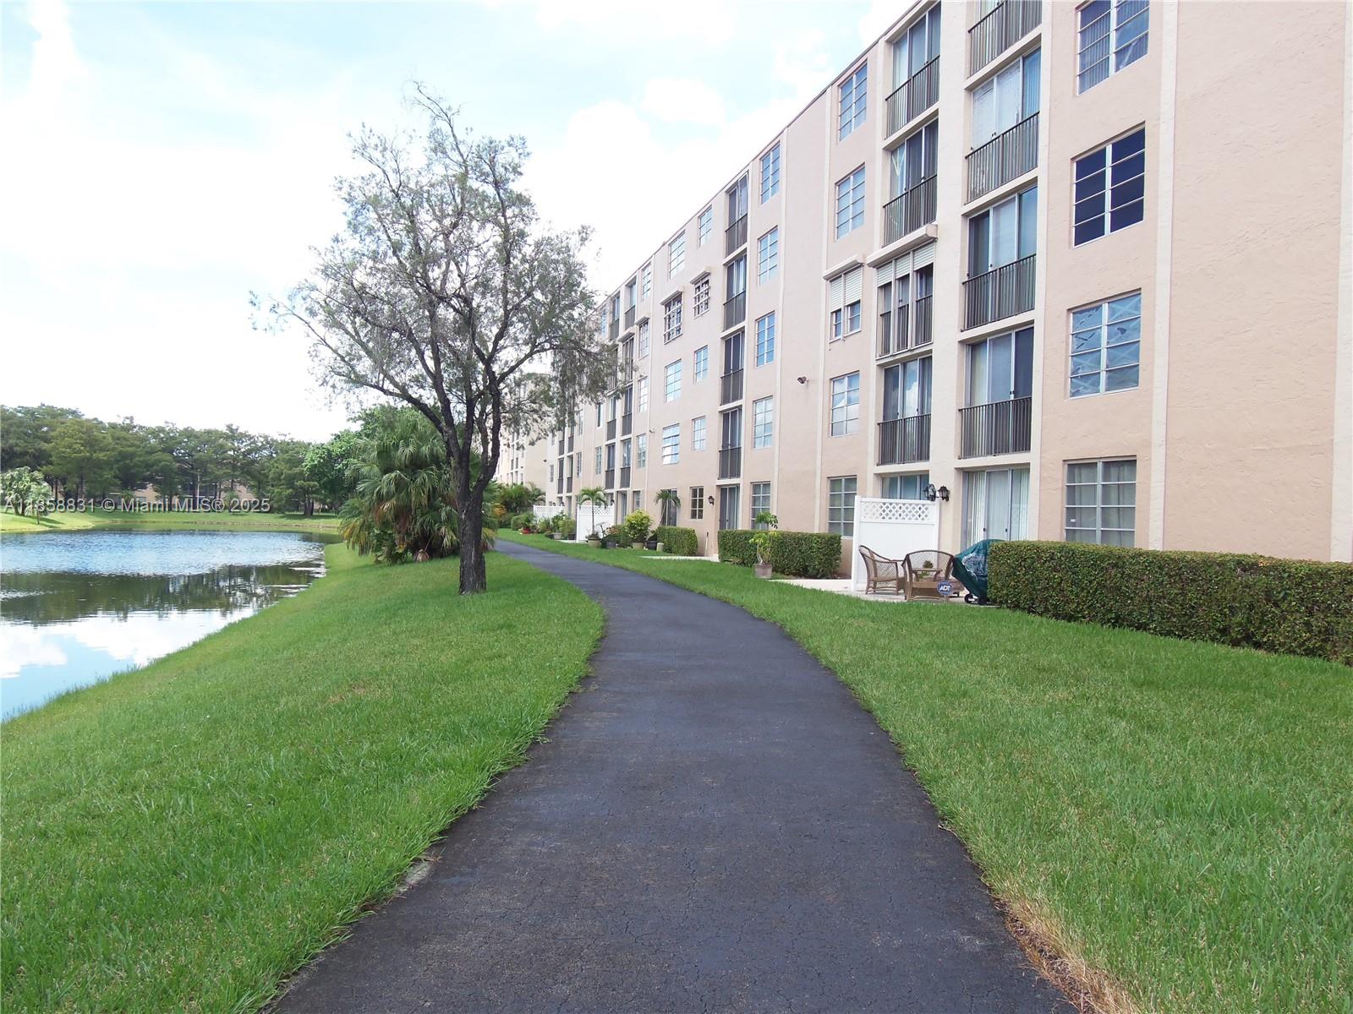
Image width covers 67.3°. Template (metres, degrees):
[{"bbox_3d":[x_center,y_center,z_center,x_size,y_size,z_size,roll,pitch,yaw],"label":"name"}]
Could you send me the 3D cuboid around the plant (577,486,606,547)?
[{"bbox_3d":[-3.570,0.424,42.900,1.280,2.560,1.280,2,0,-16],"label":"plant"}]

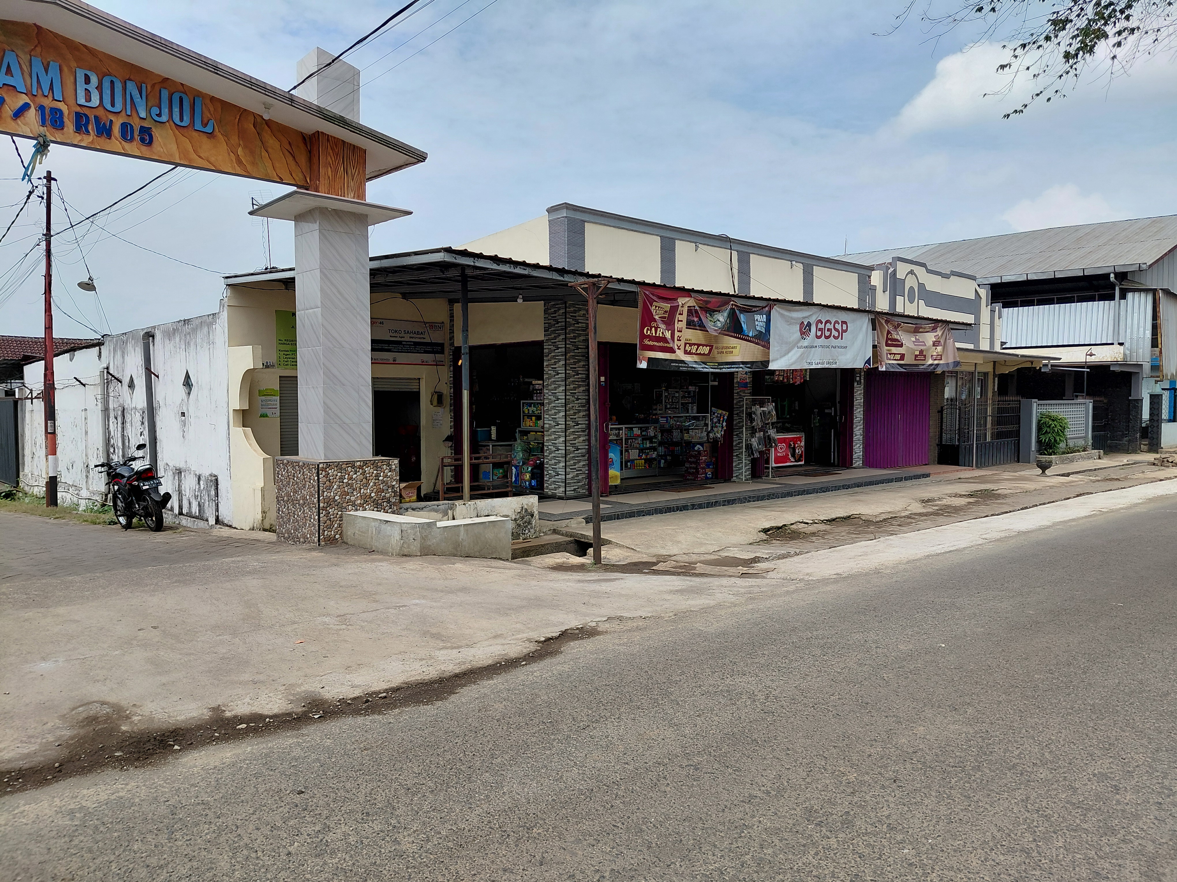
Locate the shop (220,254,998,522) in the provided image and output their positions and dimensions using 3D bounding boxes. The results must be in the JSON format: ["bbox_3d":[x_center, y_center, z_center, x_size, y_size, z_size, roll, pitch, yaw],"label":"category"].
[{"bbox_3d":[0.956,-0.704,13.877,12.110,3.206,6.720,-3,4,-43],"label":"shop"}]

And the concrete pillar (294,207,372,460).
[{"bbox_3d":[-2.837,-1.157,9.503,0.590,2.672,0.590,-3,4,-43],"label":"concrete pillar"}]

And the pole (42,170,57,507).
[{"bbox_3d":[-10.927,-2.058,17.274,0.190,6.814,0.190,-1,3,-43],"label":"pole"}]

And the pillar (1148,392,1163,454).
[{"bbox_3d":[15.595,-0.508,23.418,0.270,1.690,0.270,-3,4,-43],"label":"pillar"}]

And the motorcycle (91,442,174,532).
[{"bbox_3d":[-6.476,0.698,12.202,0.740,1.170,2.000,-3,4,-43],"label":"motorcycle"}]

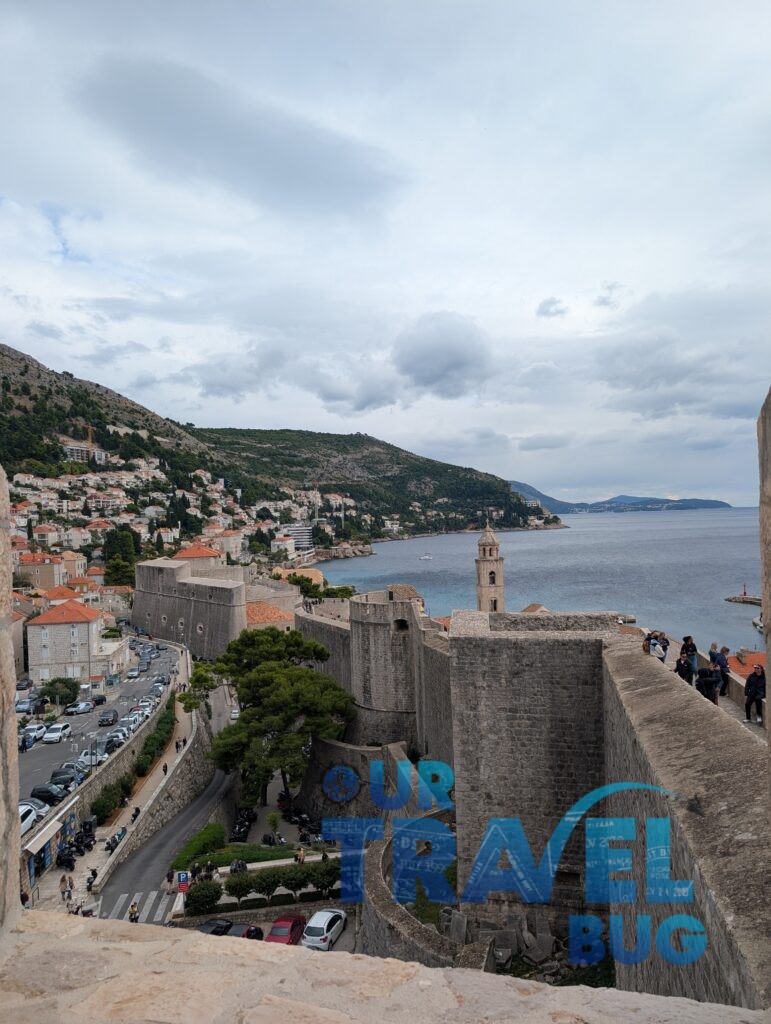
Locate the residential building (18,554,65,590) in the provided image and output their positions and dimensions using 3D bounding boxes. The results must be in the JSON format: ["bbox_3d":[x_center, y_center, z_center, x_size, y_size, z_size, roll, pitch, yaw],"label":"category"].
[{"bbox_3d":[-114.652,20.243,235.941,11.200,12.300,8.500,-2,0,3],"label":"residential building"}]

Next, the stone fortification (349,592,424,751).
[{"bbox_3d":[0.153,23.839,109.000,11.300,23.500,11.000,-1,0,6],"label":"stone fortification"}]

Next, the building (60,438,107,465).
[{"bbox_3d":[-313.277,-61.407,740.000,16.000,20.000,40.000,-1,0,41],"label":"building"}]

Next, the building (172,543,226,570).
[{"bbox_3d":[-70.500,18.000,266.000,16.000,14.000,17.000,-1,0,-10],"label":"building"}]

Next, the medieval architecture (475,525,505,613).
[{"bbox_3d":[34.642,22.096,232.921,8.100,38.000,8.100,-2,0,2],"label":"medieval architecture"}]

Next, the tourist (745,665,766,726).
[{"bbox_3d":[10.668,5.242,20.500,0.600,1.660,0.450,-1,0,31],"label":"tourist"}]

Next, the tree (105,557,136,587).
[{"bbox_3d":[-84.177,19.778,225.000,9.300,11.000,9.000,-1,0,0],"label":"tree"}]

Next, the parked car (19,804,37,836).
[{"bbox_3d":[-29.450,24.870,56.200,1.800,1.550,4.250,-1,0,-3],"label":"parked car"}]

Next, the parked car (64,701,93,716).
[{"bbox_3d":[-44.831,29.106,104.403,1.760,1.470,4.200,-2,0,33],"label":"parked car"}]

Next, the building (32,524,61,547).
[{"bbox_3d":[-161.146,11.171,337.978,9.500,10.300,10.000,-2,0,7],"label":"building"}]

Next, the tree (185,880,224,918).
[{"bbox_3d":[-12.671,26.908,49.500,2.450,2.350,2.450,-1,0,0],"label":"tree"}]

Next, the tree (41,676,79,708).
[{"bbox_3d":[-46.238,25.712,101.000,5.000,4.600,4.900,-1,0,0],"label":"tree"}]

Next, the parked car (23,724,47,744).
[{"bbox_3d":[-42.497,26.756,85.500,1.800,1.520,4.250,-1,0,-2],"label":"parked car"}]

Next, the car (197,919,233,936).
[{"bbox_3d":[-10.618,25.684,42.555,1.760,1.440,4.150,-1,0,10],"label":"car"}]

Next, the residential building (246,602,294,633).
[{"bbox_3d":[-36.484,34.743,222.883,15.500,12.400,11.000,-1,0,-24],"label":"residential building"}]

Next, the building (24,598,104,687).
[{"bbox_3d":[-55.400,21.950,123.700,10.100,13.000,11.000,-1,0,-12],"label":"building"}]

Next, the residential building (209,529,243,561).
[{"bbox_3d":[-118.896,24.599,530.000,16.000,22.000,18.000,-1,0,41],"label":"residential building"}]

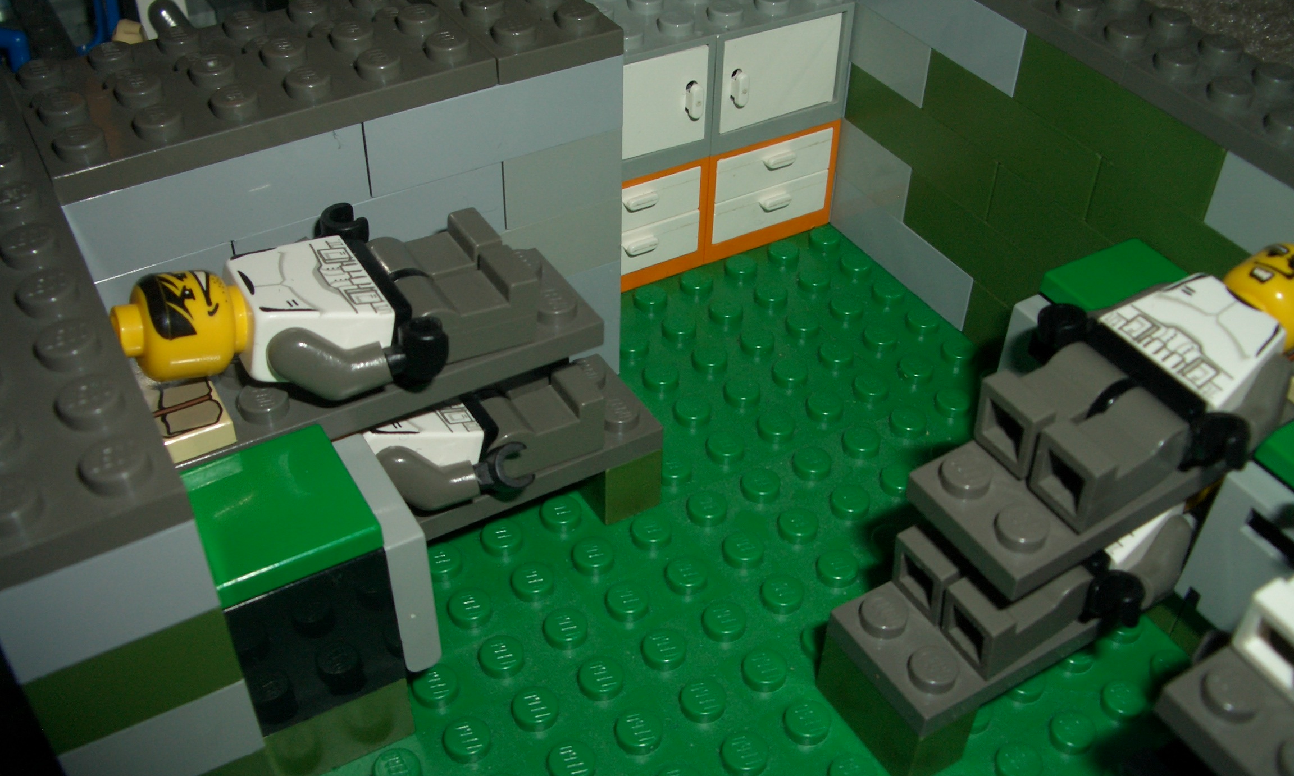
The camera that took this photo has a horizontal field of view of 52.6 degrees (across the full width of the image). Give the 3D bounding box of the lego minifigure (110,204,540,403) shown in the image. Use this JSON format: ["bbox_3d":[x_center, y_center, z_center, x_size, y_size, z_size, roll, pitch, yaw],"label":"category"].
[{"bbox_3d":[-0.032,-0.008,0.130,0.040,0.013,0.025,-15,43,-28],"label":"lego minifigure"}]

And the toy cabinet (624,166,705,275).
[{"bbox_3d":[-0.005,-0.027,0.197,0.024,0.019,0.016,-20,46,-24],"label":"toy cabinet"}]

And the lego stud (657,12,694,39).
[{"bbox_3d":[0.004,-0.050,0.179,0.005,0.002,0.005,1,41,-1],"label":"lego stud"}]

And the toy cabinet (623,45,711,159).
[{"bbox_3d":[-0.005,-0.041,0.185,0.024,0.020,0.016,-20,46,-24],"label":"toy cabinet"}]

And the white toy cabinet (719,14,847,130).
[{"bbox_3d":[0.016,-0.049,0.195,0.023,0.018,0.016,-21,45,-23],"label":"white toy cabinet"}]

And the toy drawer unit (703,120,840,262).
[{"bbox_3d":[0.016,-0.035,0.207,0.024,0.019,0.017,-21,45,-23],"label":"toy drawer unit"}]

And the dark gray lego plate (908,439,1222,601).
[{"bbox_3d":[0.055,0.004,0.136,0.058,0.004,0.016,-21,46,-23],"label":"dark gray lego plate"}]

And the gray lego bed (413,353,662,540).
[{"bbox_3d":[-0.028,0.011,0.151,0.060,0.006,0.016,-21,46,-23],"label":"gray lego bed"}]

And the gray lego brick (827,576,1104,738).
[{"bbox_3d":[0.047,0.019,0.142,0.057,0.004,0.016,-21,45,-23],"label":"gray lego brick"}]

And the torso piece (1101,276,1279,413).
[{"bbox_3d":[0.055,-0.003,0.131,0.013,0.008,0.016,-29,49,-14],"label":"torso piece"}]

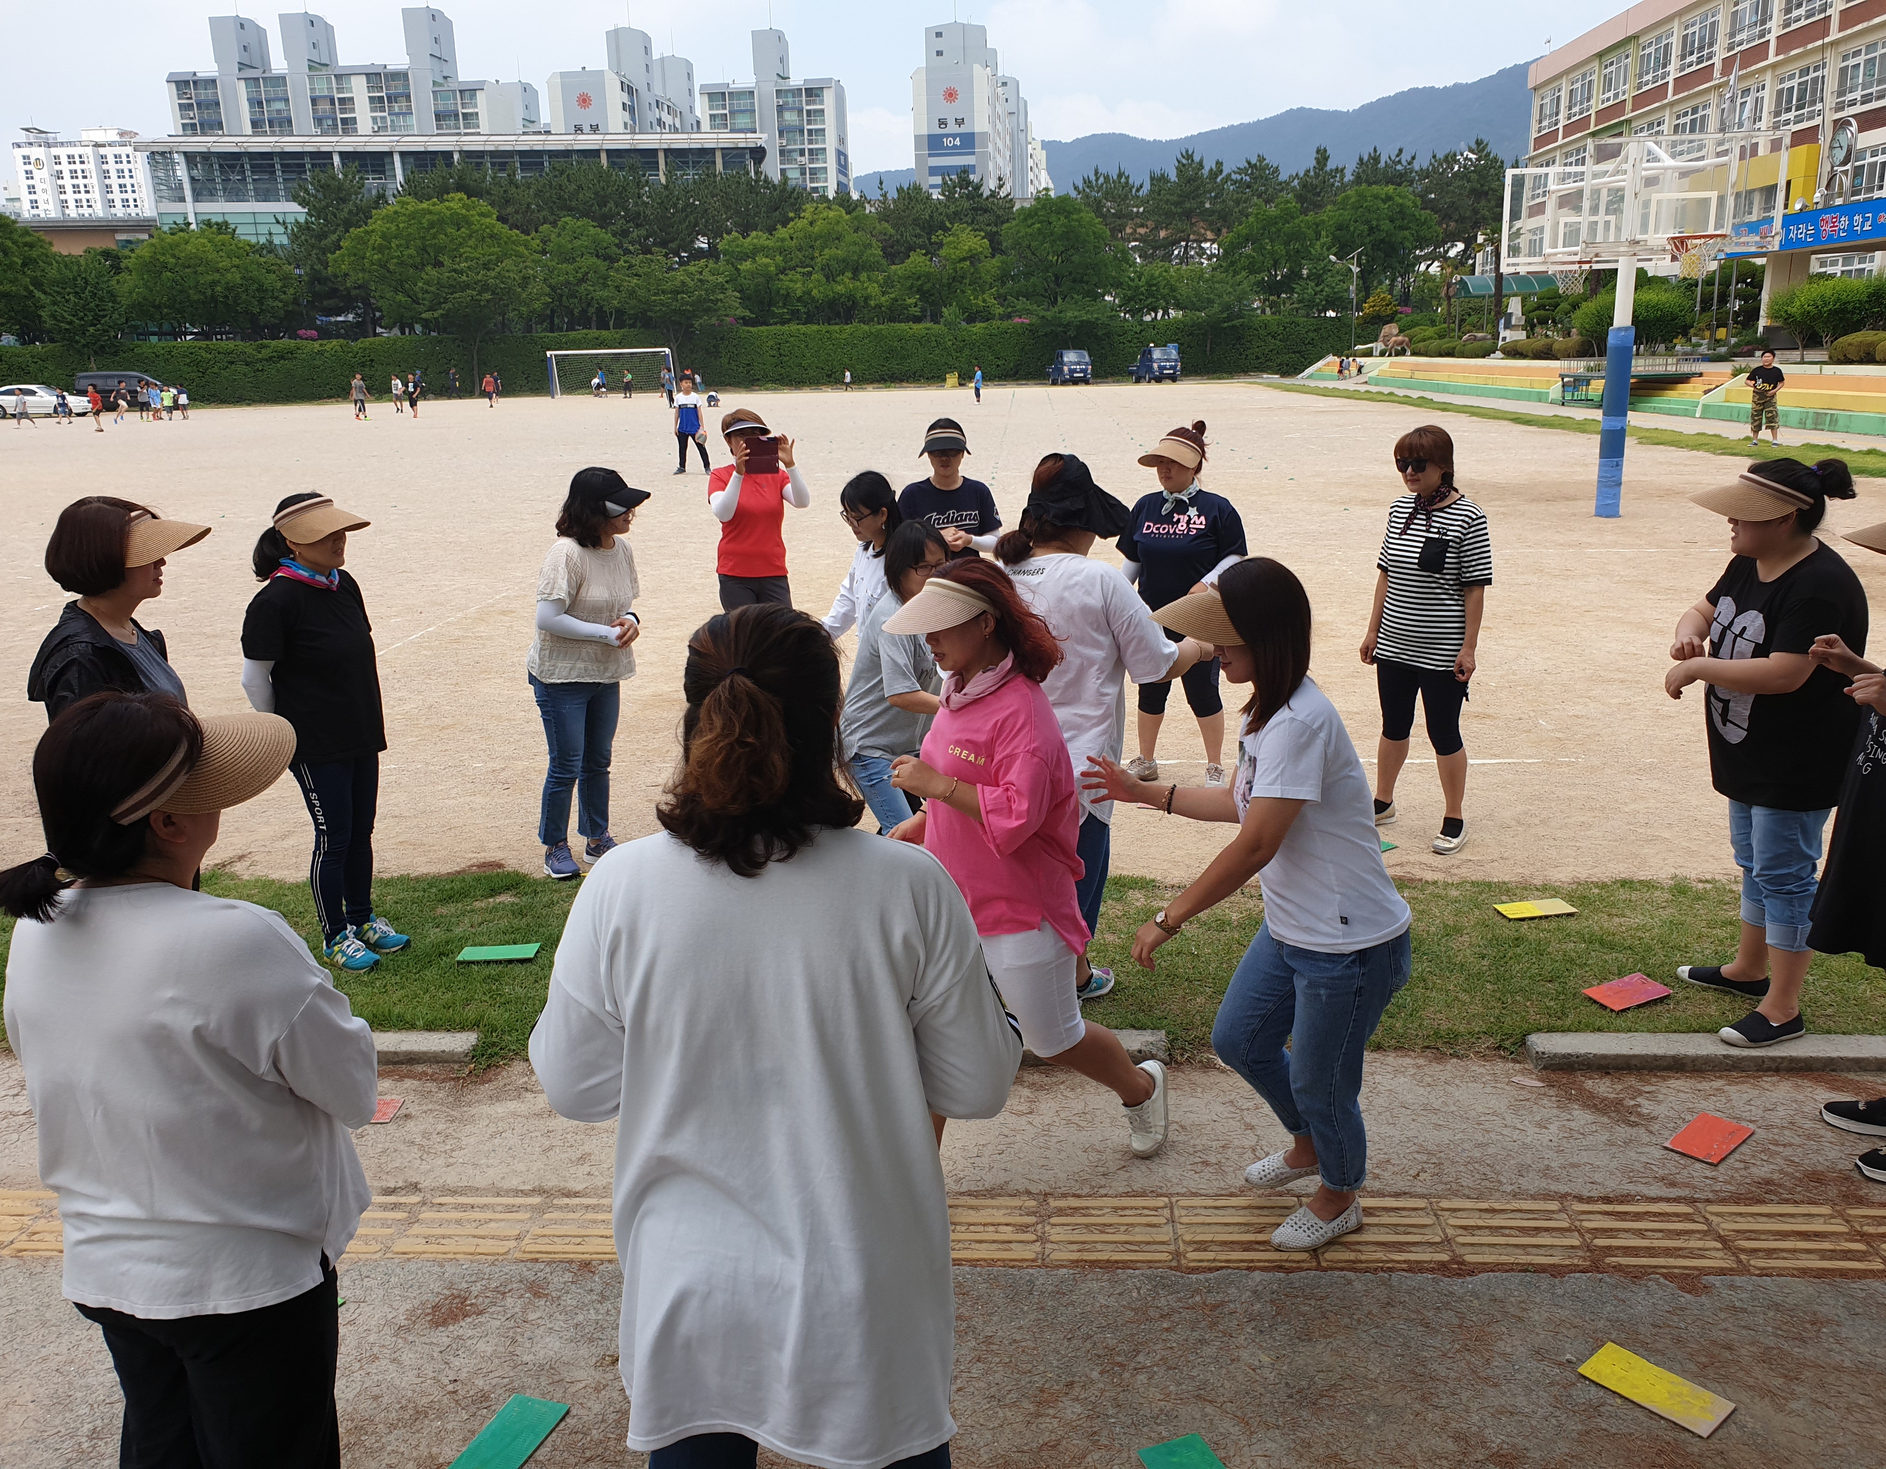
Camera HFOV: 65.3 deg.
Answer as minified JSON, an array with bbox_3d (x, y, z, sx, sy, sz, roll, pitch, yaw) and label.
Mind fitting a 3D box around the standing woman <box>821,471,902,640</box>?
[{"bbox_3d":[-0.271,-0.208,5.513,0.400,1.540,0.480,-12,18,-35],"label":"standing woman"}]

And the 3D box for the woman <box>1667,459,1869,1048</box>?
[{"bbox_3d":[2.330,0.028,4.139,0.460,1.590,0.530,-4,15,-10],"label":"woman"}]

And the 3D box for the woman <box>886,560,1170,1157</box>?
[{"bbox_3d":[0.190,0.350,3.393,0.680,1.496,0.480,-9,16,-26],"label":"woman"}]

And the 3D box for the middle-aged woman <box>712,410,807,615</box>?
[{"bbox_3d":[-0.925,-0.791,7.428,0.500,1.675,0.450,-4,15,-10],"label":"middle-aged woman"}]

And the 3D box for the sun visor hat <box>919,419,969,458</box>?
[{"bbox_3d":[0.010,-1.347,6.726,0.250,0.150,0.260,-2,14,0],"label":"sun visor hat"}]

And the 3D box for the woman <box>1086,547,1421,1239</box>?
[{"bbox_3d":[0.669,0.382,3.172,0.660,1.490,0.480,-4,15,-11],"label":"woman"}]

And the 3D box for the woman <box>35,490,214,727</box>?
[{"bbox_3d":[-2.128,0.171,3.973,0.400,1.620,0.480,0,15,6],"label":"woman"}]

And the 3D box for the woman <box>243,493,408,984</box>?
[{"bbox_3d":[-2.030,-0.005,4.834,0.460,1.554,0.440,4,15,21],"label":"woman"}]

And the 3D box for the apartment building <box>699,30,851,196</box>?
[{"bbox_3d":[-25.225,-82.182,229.622,20.500,51.181,12.000,0,14,5],"label":"apartment building"}]

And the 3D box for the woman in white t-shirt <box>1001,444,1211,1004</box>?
[{"bbox_3d":[0.473,-0.022,4.435,0.550,1.624,0.580,12,20,43],"label":"woman in white t-shirt"}]

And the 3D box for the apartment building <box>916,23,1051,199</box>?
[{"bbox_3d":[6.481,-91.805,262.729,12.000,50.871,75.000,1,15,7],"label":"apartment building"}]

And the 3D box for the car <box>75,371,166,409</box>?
[{"bbox_3d":[-41.580,-17.467,75.000,5.100,1.950,1.900,-4,15,-9],"label":"car"}]

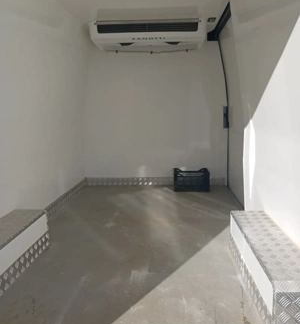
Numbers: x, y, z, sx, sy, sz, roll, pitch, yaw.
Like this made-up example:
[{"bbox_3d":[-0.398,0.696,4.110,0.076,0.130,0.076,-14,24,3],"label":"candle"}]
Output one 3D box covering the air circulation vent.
[{"bbox_3d":[-0.024,-1.312,3.058,0.991,0.115,0.050,1,10,3],"label":"air circulation vent"}]

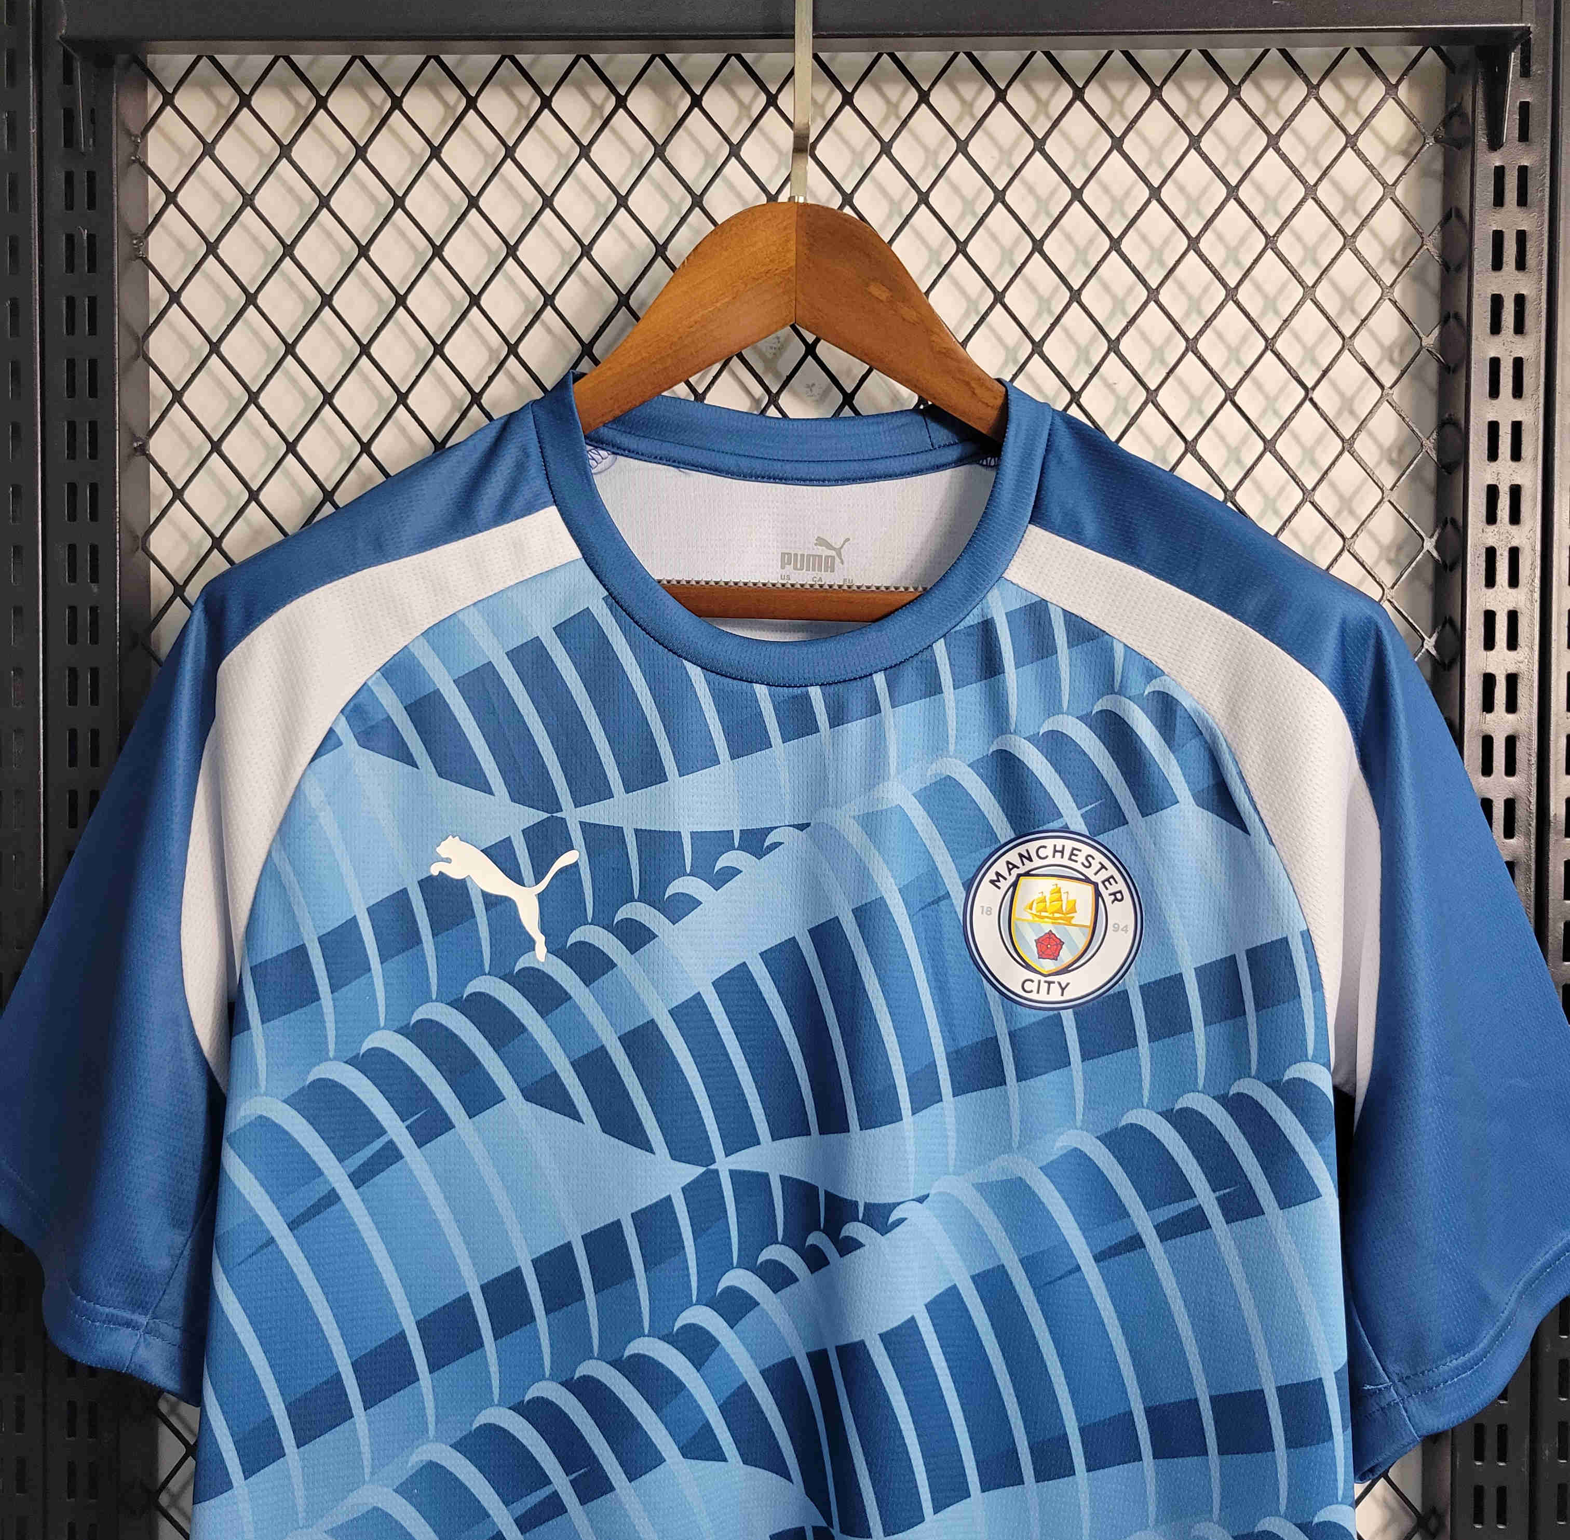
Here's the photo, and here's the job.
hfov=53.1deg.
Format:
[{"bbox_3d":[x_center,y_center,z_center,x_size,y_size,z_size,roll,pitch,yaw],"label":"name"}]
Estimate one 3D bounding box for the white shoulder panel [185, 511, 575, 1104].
[{"bbox_3d":[-0.172,0.011,0.677,0.171,0.248,0.075,0,2,0],"label":"white shoulder panel"}]

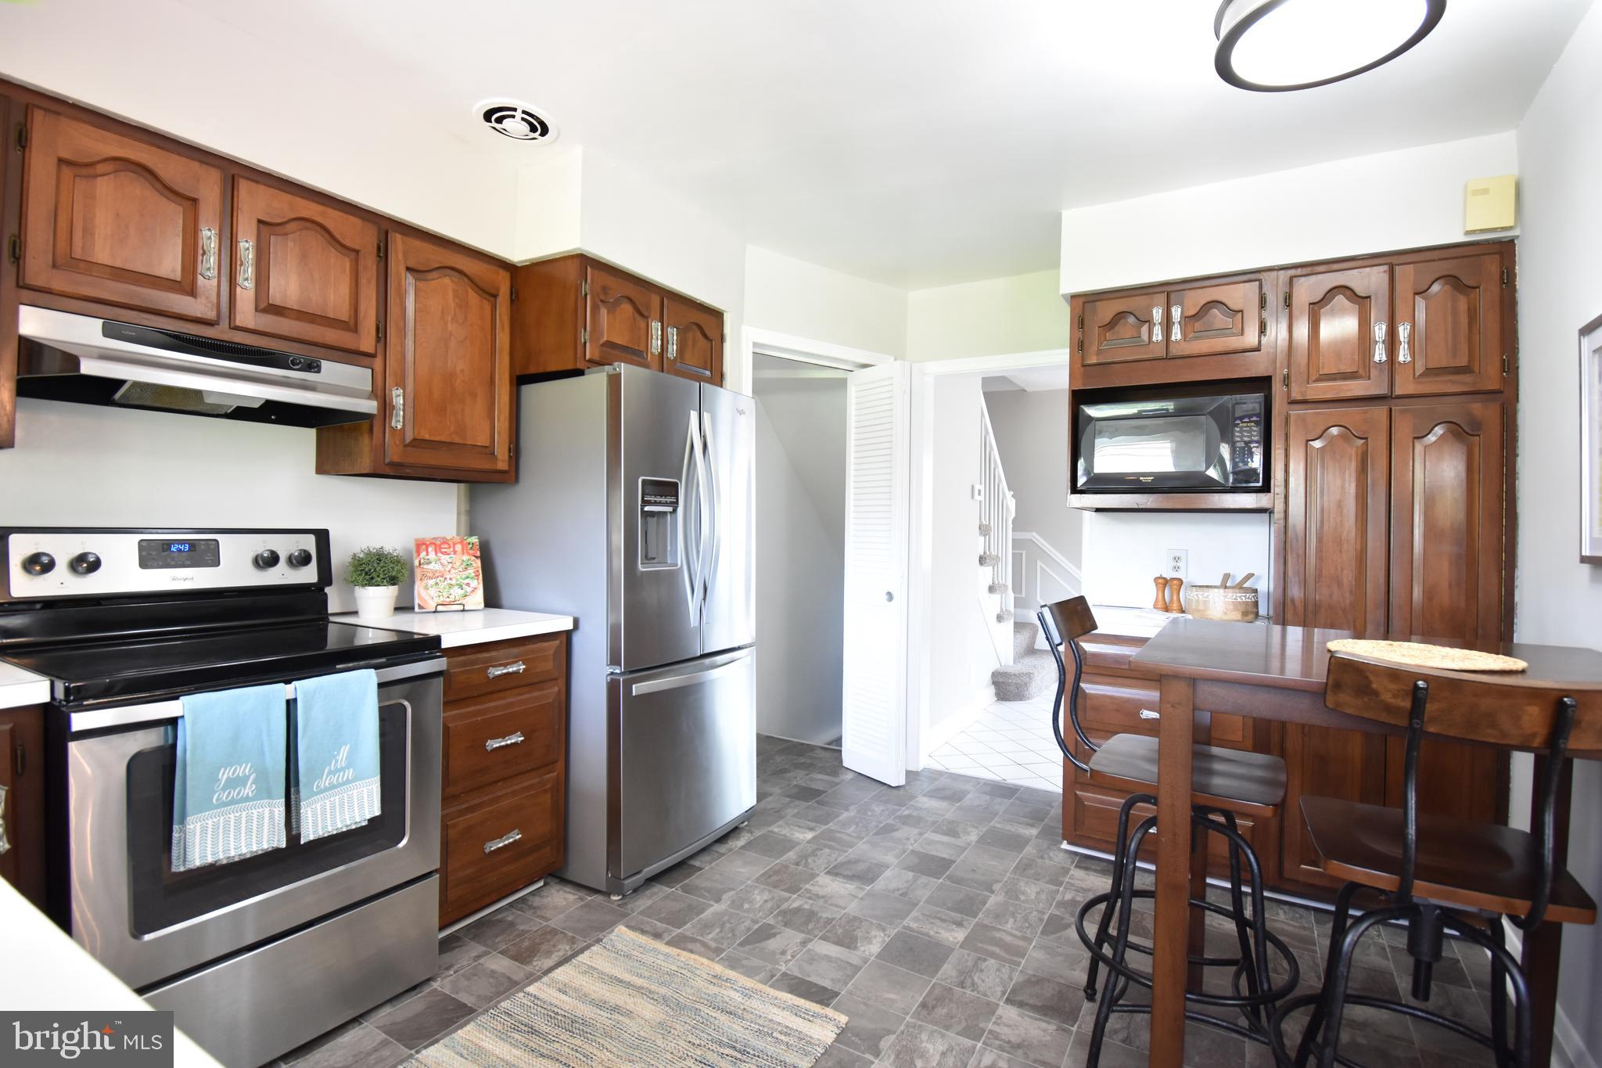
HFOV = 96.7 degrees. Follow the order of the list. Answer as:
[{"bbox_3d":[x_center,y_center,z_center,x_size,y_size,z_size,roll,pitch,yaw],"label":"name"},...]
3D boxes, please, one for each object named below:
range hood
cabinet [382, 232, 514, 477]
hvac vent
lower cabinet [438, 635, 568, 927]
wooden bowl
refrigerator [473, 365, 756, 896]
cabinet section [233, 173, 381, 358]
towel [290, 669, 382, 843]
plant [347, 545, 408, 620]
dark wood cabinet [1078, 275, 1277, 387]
[{"bbox_3d":[-1.539,-0.408,1.850,0.535,0.158,0.713,1,1,32],"label":"range hood"},{"bbox_3d":[-1.226,-0.561,2.342,0.320,0.740,0.460,1,0,33],"label":"cabinet"},{"bbox_3d":[-0.869,-1.244,2.171,0.246,0.035,0.246,1,0,0],"label":"hvac vent"},{"bbox_3d":[-1.218,0.758,2.402,0.615,0.865,0.528,1,1,32],"label":"lower cabinet"},{"bbox_3d":[1.620,0.262,2.748,0.250,0.125,0.250,1,0,30],"label":"wooden bowl"},{"bbox_3d":[-0.720,0.325,2.870,0.887,1.774,0.737,1,1,32],"label":"refrigerator"},{"bbox_3d":[-1.501,-0.729,2.069,0.320,0.393,0.360,1,0,32],"label":"cabinet section"},{"bbox_3d":[-1.107,0.514,1.692,0.060,0.370,0.190,1,0,33],"label":"towel"},{"bbox_3d":[-1.354,0.151,2.287,0.185,0.230,0.185,1,0,33],"label":"plant"},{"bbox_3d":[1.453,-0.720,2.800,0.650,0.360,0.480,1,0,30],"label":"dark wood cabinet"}]

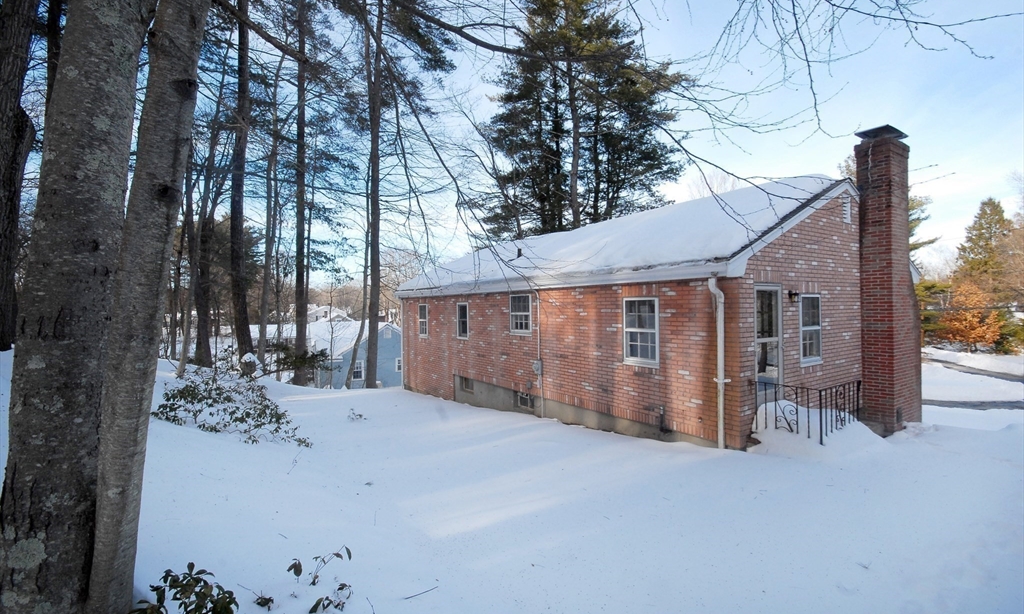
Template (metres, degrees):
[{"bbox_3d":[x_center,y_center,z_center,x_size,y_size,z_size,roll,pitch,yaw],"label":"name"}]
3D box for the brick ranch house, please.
[{"bbox_3d":[2.594,-0.516,13.029,8.000,6.150,13.450,-1,0,-35],"label":"brick ranch house"}]

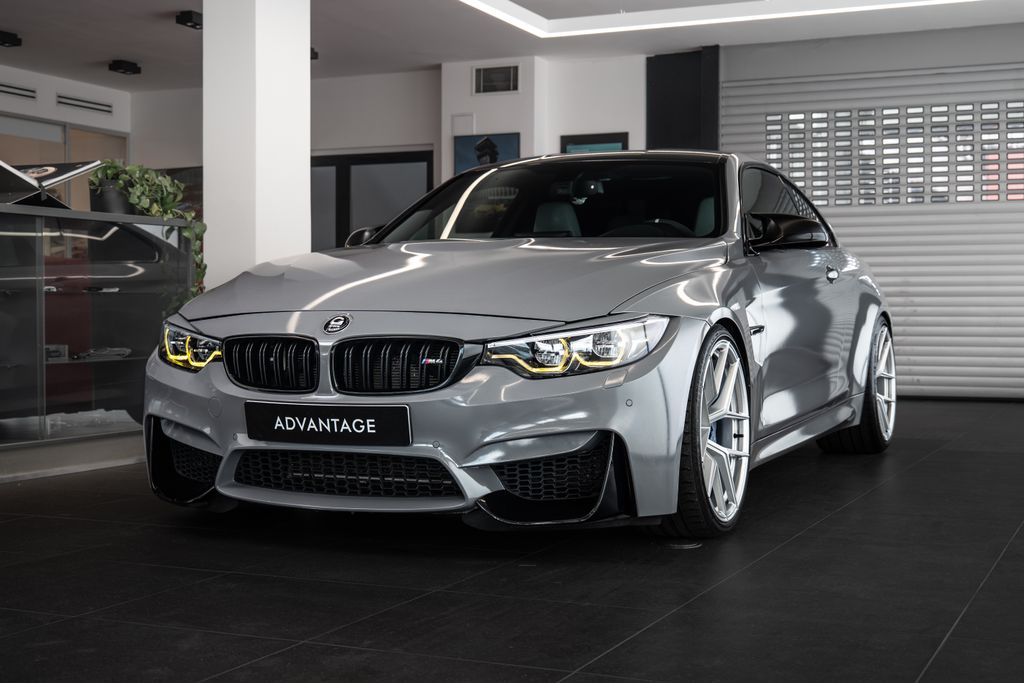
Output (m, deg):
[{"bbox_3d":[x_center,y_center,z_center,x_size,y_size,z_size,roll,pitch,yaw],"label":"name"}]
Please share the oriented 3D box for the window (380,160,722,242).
[{"bbox_3d":[0.191,-0.508,5.174,1.380,0.140,0.840,1,29,24],"label":"window"}]

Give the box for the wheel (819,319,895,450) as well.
[{"bbox_3d":[1.667,0.191,6.617,0.285,0.668,0.675,1,2,24],"label":"wheel"}]

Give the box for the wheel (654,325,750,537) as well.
[{"bbox_3d":[0.520,0.258,4.097,0.270,0.660,0.665,1,2,24],"label":"wheel"}]

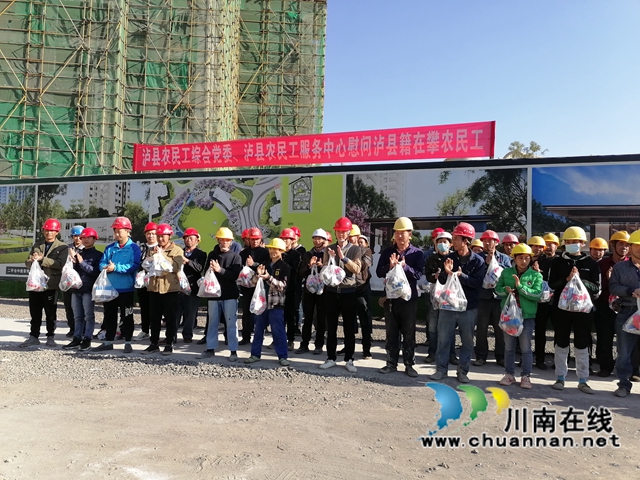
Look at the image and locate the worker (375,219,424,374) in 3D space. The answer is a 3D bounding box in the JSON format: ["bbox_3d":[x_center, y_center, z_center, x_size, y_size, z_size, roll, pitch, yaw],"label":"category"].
[{"bbox_3d":[0.923,0.653,5.772,0.540,1.820,0.460,1,-1,16],"label":"worker"}]

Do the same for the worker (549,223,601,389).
[{"bbox_3d":[2.716,0.742,5.304,0.540,1.760,0.460,1,-1,21],"label":"worker"}]

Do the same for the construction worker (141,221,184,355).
[{"bbox_3d":[-2.051,0.645,6.500,0.500,1.710,0.440,1,-2,14],"label":"construction worker"}]

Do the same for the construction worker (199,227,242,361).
[{"bbox_3d":[-1.283,0.698,6.492,0.520,1.730,0.460,1,-1,16],"label":"construction worker"}]

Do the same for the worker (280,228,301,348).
[{"bbox_3d":[-0.420,0.704,7.100,0.520,1.735,0.460,0,-2,22],"label":"worker"}]

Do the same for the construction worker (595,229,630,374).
[{"bbox_3d":[3.510,0.756,5.970,0.540,1.728,0.460,0,-2,27],"label":"construction worker"}]

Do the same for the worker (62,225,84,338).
[{"bbox_3d":[-3.853,0.648,7.840,0.520,1.740,0.430,1,-1,0],"label":"worker"}]

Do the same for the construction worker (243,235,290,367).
[{"bbox_3d":[-0.639,0.755,6.080,0.500,1.545,0.460,0,-3,34],"label":"construction worker"}]

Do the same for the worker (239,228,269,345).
[{"bbox_3d":[-0.951,0.661,7.250,0.500,1.691,0.420,1,-2,18],"label":"worker"}]

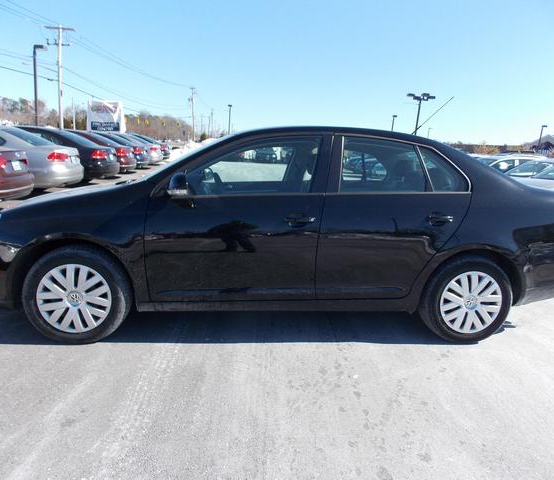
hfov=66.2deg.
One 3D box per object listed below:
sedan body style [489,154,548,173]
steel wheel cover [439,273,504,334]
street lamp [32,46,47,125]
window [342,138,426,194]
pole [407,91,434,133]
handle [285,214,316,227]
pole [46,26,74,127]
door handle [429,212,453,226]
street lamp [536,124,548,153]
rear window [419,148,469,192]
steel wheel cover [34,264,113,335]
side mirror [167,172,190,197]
[{"bbox_3d":[7.807,-2.280,15.448,4.650,1.470,1.800,1,13,-14],"label":"sedan body style"},{"bbox_3d":[1.320,0.421,2.906,0.440,0.440,0.070,1,12,-6],"label":"steel wheel cover"},{"bbox_3d":[-15.396,-9.292,28.104,0.900,6.600,0.400,4,12,0],"label":"street lamp"},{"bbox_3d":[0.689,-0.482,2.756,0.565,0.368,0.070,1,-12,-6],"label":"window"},{"bbox_3d":[12.574,-9.770,38.401,1.900,6.600,1.900,-1,13,-21],"label":"pole"},{"bbox_3d":[0.144,-0.122,2.602,0.185,0.055,0.055,2,13,-8],"label":"handle"},{"bbox_3d":[-16.560,-11.366,33.048,2.450,9.800,0.400,5,12,5],"label":"pole"},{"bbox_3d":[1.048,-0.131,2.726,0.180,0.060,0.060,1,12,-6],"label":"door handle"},{"bbox_3d":[37.248,-12.675,60.749,0.800,7.000,0.400,5,12,6],"label":"street lamp"},{"bbox_3d":[1.110,-0.470,2.835,0.340,0.310,0.110,2,13,-8],"label":"rear window"},{"bbox_3d":[-1.243,0.357,2.634,0.440,0.440,0.070,1,12,-6],"label":"steel wheel cover"},{"bbox_3d":[-0.559,-0.315,2.413,0.115,0.140,0.180,2,13,-8],"label":"side mirror"}]

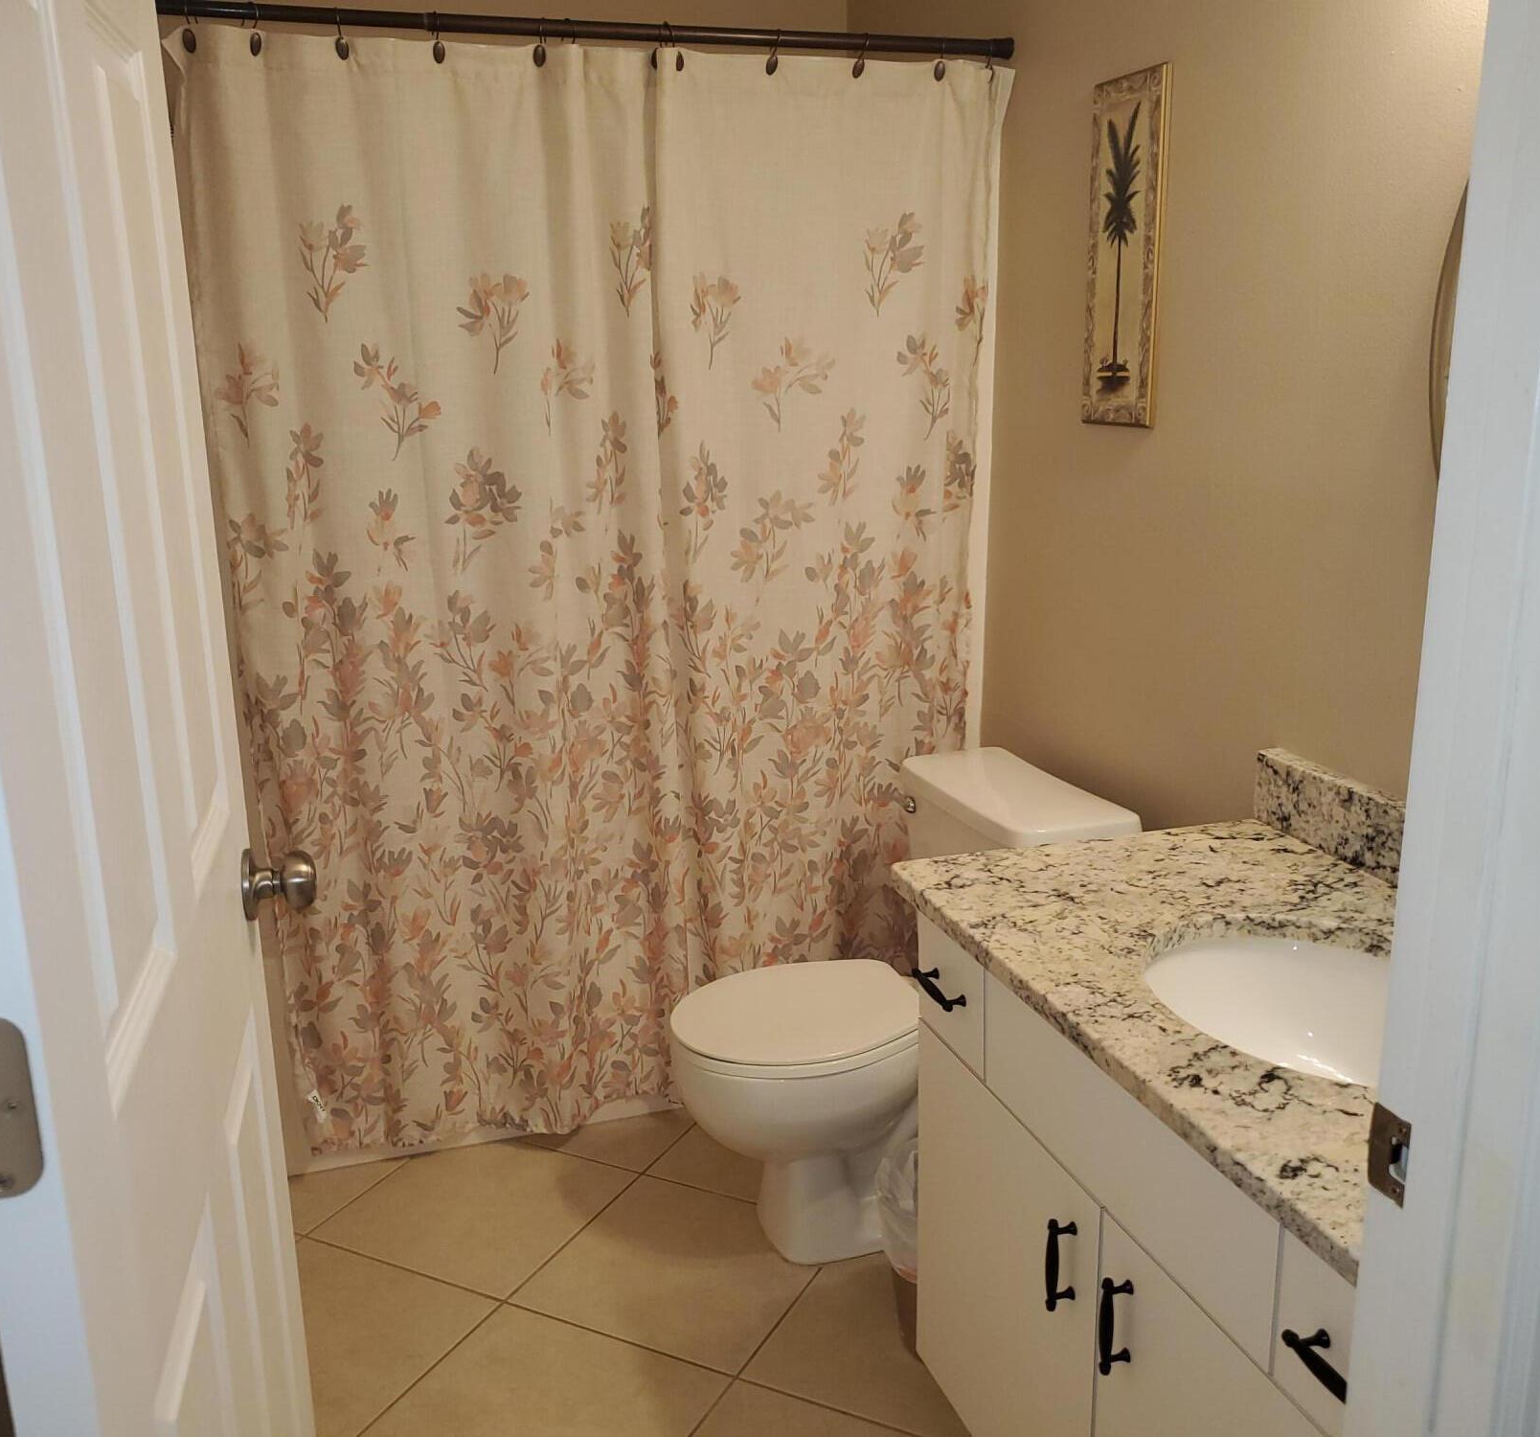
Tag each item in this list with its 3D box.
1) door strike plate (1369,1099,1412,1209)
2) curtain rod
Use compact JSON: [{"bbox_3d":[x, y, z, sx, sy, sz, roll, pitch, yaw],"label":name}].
[{"bbox_3d":[0.383,0.271,0.884,0.004,0.057,0.040,-5,14,-17],"label":"door strike plate"},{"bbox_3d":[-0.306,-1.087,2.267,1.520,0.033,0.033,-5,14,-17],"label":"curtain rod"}]

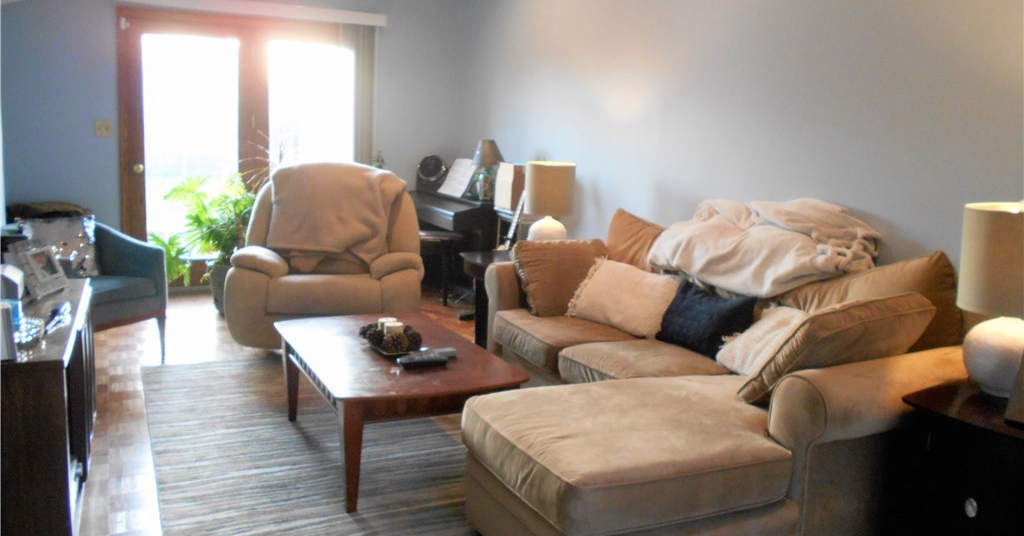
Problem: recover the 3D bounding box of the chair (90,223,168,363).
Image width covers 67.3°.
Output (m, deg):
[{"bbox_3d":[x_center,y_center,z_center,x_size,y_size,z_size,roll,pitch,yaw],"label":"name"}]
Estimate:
[{"bbox_3d":[-2.230,0.110,3.736,0.700,0.800,0.680,4,7,18],"label":"chair"}]

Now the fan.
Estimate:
[{"bbox_3d":[-0.680,-0.799,6.500,0.260,0.330,0.210,4,8,21],"label":"fan"}]

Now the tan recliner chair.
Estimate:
[{"bbox_3d":[-1.116,-0.101,4.745,1.080,1.050,0.980,0,7,-10],"label":"tan recliner chair"}]

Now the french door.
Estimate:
[{"bbox_3d":[-2.070,-0.869,6.112,1.860,2.120,0.100,-1,8,-24],"label":"french door"}]

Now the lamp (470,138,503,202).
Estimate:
[{"bbox_3d":[-0.188,-0.726,5.666,0.250,0.470,0.250,2,7,0],"label":"lamp"}]

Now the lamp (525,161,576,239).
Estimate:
[{"bbox_3d":[0.219,-0.353,4.492,0.300,0.560,0.300,2,7,0],"label":"lamp"}]

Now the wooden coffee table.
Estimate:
[{"bbox_3d":[-0.487,0.481,2.995,0.660,0.365,1.210,-2,8,-26],"label":"wooden coffee table"}]

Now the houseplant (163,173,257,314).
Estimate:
[{"bbox_3d":[-2.130,-0.167,5.469,0.700,1.020,0.750,-2,8,-26],"label":"houseplant"}]

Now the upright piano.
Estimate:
[{"bbox_3d":[-0.427,-0.134,6.117,0.410,0.830,1.400,-1,7,-18],"label":"upright piano"}]

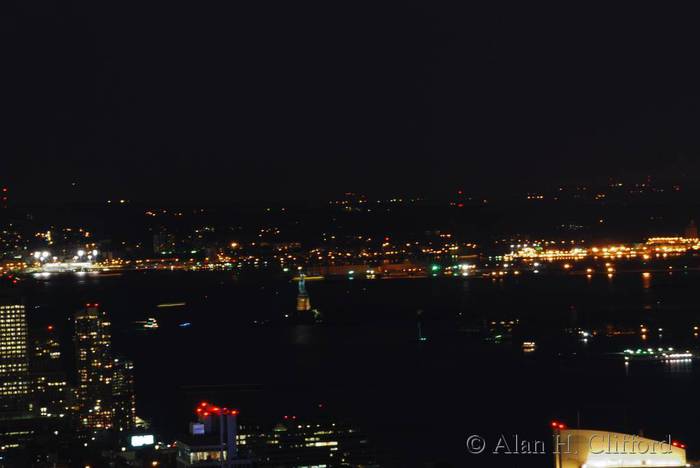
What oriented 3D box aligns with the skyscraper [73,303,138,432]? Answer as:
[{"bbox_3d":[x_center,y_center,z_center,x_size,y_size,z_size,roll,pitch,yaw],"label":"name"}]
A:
[{"bbox_3d":[-230.344,127.184,5500.000,50.148,121.531,33.000,-1,1,-20],"label":"skyscraper"}]

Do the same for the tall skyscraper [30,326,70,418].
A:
[{"bbox_3d":[-286.705,135.004,5570.000,28.027,97.318,29.000,-1,1,-20],"label":"tall skyscraper"}]

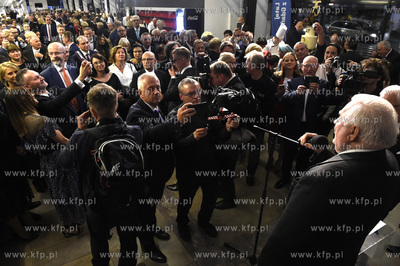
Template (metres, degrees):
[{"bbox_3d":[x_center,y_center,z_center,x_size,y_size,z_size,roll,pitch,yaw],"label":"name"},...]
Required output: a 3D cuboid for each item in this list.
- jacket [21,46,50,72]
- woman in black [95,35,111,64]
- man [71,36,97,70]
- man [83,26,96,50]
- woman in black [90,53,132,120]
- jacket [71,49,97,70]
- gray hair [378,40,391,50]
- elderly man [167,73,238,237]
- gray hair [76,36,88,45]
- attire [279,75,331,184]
[{"bbox_3d":[-2.924,-1.199,5.033,0.380,0.720,0.580,14,30,27],"label":"jacket"},{"bbox_3d":[-2.120,-1.373,6.060,0.480,1.640,0.360,-6,27,-10],"label":"woman in black"},{"bbox_3d":[-1.815,-0.733,4.562,0.520,1.740,0.320,-14,31,-23],"label":"man"},{"bbox_3d":[-2.178,-1.303,5.612,0.500,1.740,0.320,-5,29,-7],"label":"man"},{"bbox_3d":[-1.291,-0.281,3.836,0.500,1.660,0.360,-14,29,-23],"label":"woman in black"},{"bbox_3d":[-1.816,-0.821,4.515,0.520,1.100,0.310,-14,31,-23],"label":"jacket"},{"bbox_3d":[2.874,-1.363,4.150,0.200,0.150,0.170,-8,28,-16],"label":"gray hair"},{"bbox_3d":[0.002,0.349,2.466,0.660,1.720,0.520,-14,29,-23],"label":"elderly man"},{"bbox_3d":[-1.720,-1.340,3.900,0.180,0.150,0.210,-21,34,-35],"label":"gray hair"},{"bbox_3d":[1.181,0.049,3.208,0.620,1.450,0.440,7,28,16],"label":"attire"}]

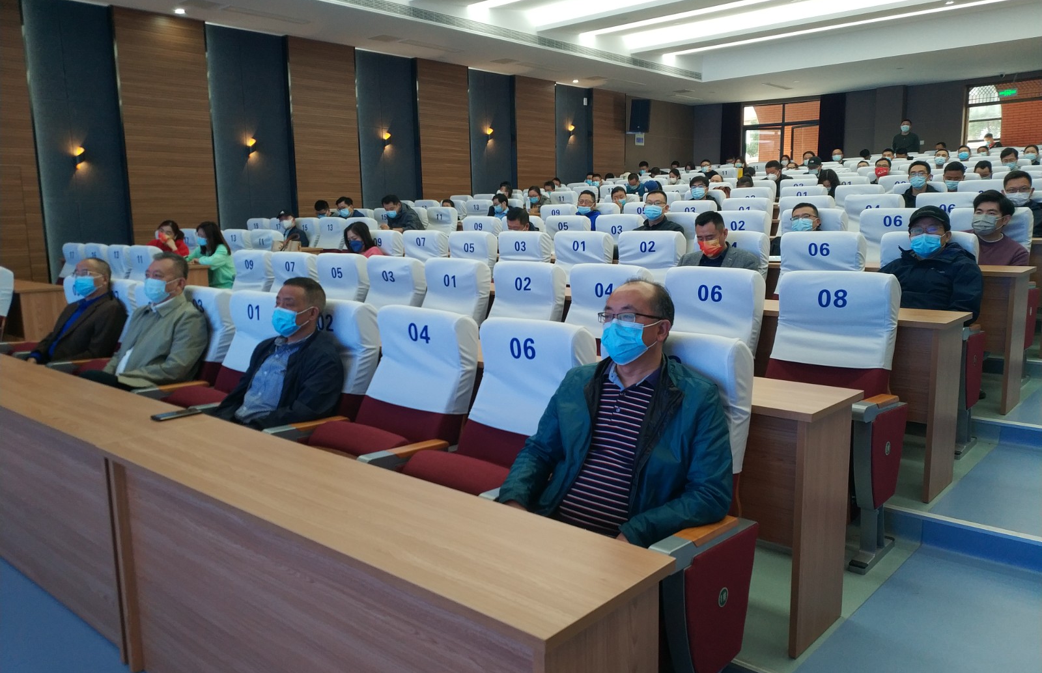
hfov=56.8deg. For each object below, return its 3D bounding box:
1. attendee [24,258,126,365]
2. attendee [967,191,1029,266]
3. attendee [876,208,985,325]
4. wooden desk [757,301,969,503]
[{"bbox_3d":[-2.745,0.135,5.835,0.570,1.190,0.800,7,11,44],"label":"attendee"},{"bbox_3d":[2.629,-0.273,5.524,0.536,1.133,0.728,7,12,41],"label":"attendee"},{"bbox_3d":[1.808,-0.032,4.478,0.556,1.149,0.749,7,12,41],"label":"attendee"},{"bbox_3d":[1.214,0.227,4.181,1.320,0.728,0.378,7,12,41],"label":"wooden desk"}]

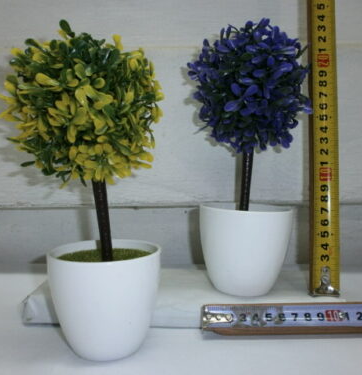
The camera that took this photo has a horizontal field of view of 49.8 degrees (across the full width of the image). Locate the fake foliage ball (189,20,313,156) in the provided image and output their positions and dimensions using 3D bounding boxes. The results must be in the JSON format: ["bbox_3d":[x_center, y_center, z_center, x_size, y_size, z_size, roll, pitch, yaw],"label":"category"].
[{"bbox_3d":[0.055,-0.082,0.323,0.104,0.107,0.104,0,5,0],"label":"fake foliage ball"}]

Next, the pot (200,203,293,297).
[{"bbox_3d":[0.052,0.053,0.329,0.077,0.074,0.077,0,5,0],"label":"pot"}]

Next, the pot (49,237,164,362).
[{"bbox_3d":[-0.052,0.079,0.272,0.077,0.074,0.077,0,5,0],"label":"pot"}]

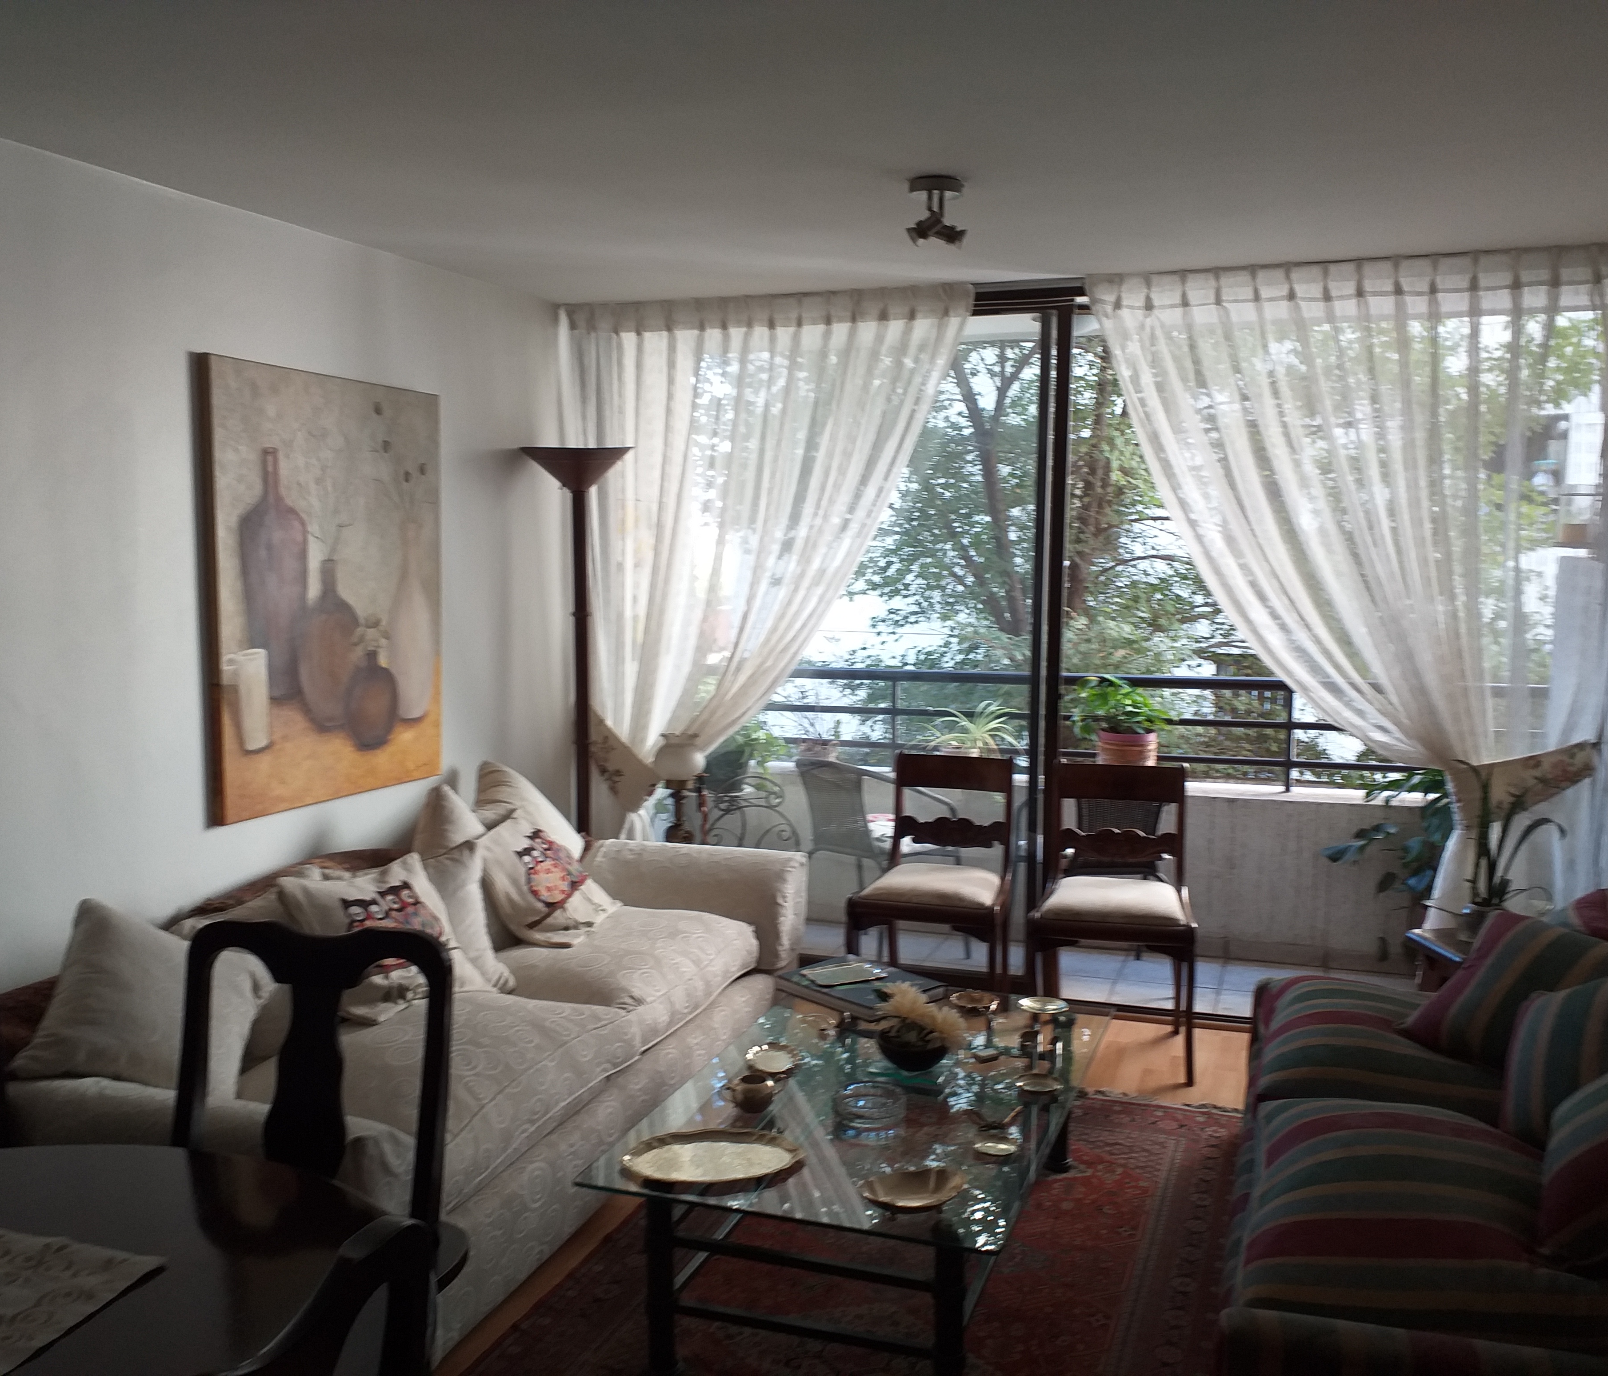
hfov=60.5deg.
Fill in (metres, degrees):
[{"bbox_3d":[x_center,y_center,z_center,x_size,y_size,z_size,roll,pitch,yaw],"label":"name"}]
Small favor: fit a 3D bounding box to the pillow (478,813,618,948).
[{"bbox_3d":[-0.734,0.544,3.973,0.140,0.410,0.410,-44,-2,14],"label":"pillow"}]

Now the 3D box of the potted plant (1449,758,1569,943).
[{"bbox_3d":[1.803,0.411,3.513,0.290,0.470,0.250,3,6,21],"label":"potted plant"}]

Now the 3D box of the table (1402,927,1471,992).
[{"bbox_3d":[1.832,0.932,3.635,0.350,0.500,0.340,0,6,-10],"label":"table"}]

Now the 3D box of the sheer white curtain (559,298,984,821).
[{"bbox_3d":[-0.169,-0.139,4.754,1.500,2.330,0.130,2,6,19],"label":"sheer white curtain"}]

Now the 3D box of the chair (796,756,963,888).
[{"bbox_3d":[0.261,0.646,5.264,0.550,0.770,0.530,-4,7,-38],"label":"chair"}]

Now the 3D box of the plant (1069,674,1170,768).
[{"bbox_3d":[1.219,0.144,5.356,0.390,0.410,0.390,2,6,19],"label":"plant"}]

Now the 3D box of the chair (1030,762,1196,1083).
[{"bbox_3d":[0.933,0.674,4.142,0.465,0.855,0.490,2,6,12],"label":"chair"}]

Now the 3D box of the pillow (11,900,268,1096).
[{"bbox_3d":[-1.319,0.670,2.812,0.430,0.430,0.150,24,-51,-30],"label":"pillow"}]

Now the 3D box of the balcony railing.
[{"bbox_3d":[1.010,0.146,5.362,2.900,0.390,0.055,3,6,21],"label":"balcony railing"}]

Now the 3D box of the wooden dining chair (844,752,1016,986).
[{"bbox_3d":[0.423,0.660,4.260,0.455,0.860,0.490,2,6,19],"label":"wooden dining chair"}]

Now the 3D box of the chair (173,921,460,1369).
[{"bbox_3d":[-0.729,0.853,1.711,0.490,0.985,0.550,2,6,11],"label":"chair"}]

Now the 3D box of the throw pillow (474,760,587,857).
[{"bbox_3d":[-0.852,0.448,4.214,0.140,0.450,0.450,-42,15,7],"label":"throw pillow"}]

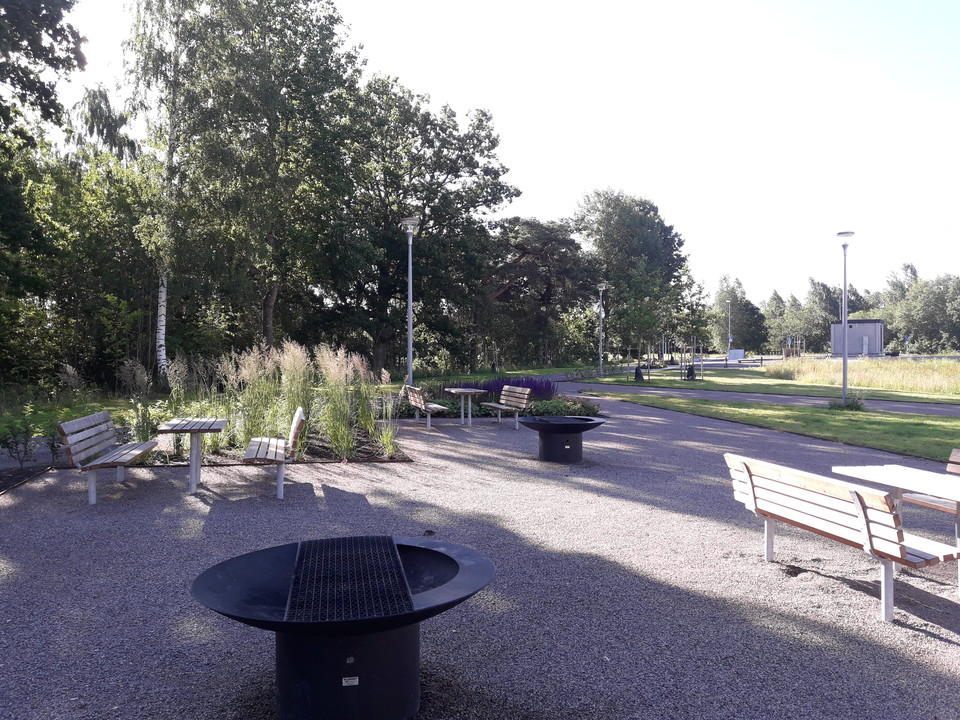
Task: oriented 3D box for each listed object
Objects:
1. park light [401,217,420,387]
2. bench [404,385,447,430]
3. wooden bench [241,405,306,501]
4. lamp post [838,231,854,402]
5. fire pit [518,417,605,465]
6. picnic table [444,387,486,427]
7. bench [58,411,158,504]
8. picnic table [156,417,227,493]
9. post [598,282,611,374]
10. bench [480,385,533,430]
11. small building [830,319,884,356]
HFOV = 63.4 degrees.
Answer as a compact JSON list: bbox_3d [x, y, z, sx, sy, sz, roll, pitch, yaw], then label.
[{"bbox_3d":[-2.143,-1.516,23.790,0.582,5.714,0.582,0,1,0],"label":"park light"},{"bbox_3d":[-1.165,1.016,16.977,0.623,0.835,1.862,0,1,-14],"label":"bench"},{"bbox_3d":[-2.339,1.025,8.897,0.623,0.835,1.862,0,1,-14],"label":"wooden bench"},{"bbox_3d":[12.202,-1.453,25.934,0.582,5.714,0.582,0,1,0],"label":"lamp post"},{"bbox_3d":[1.198,1.184,11.435,1.323,0.609,1.323,0,1,0],"label":"fire pit"},{"bbox_3d":[-0.300,1.033,16.721,0.645,0.749,1.377,0,1,-13],"label":"picnic table"},{"bbox_3d":[-4.047,1.041,8.582,0.623,0.835,1.862,0,1,-13],"label":"bench"},{"bbox_3d":[-3.333,1.129,9.125,0.645,0.749,1.377,0,1,-15],"label":"picnic table"},{"bbox_3d":[7.237,-1.691,46.021,0.582,5.714,0.582,0,1,0],"label":"post"},{"bbox_3d":[0.550,1.015,16.868,0.623,0.835,1.862,0,1,-14],"label":"bench"},{"bbox_3d":[38.611,-2.268,79.141,4.300,3.717,3.400,1,1,33],"label":"small building"}]

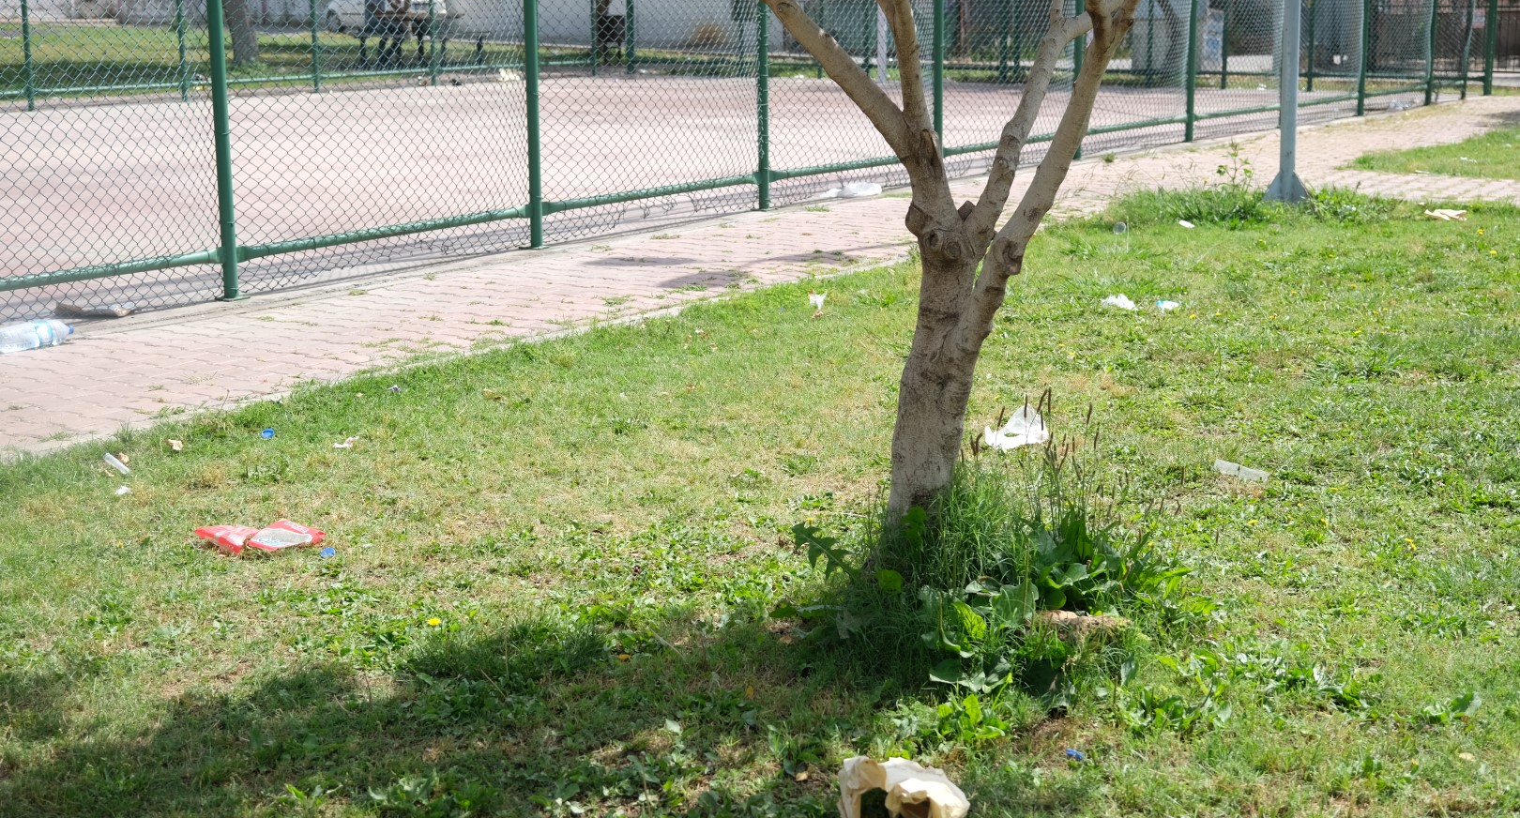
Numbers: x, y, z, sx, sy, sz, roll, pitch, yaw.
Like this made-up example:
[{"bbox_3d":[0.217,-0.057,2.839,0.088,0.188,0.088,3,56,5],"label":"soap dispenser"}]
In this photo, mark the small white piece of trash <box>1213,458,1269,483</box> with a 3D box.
[{"bbox_3d":[1.323,0.170,5.335,0.075,0.030,0.170,-10,15,-39],"label":"small white piece of trash"}]

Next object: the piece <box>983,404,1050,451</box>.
[{"bbox_3d":[0.759,0.060,5.732,0.200,0.085,0.220,1,12,7],"label":"piece"}]

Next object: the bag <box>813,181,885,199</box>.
[{"bbox_3d":[0.565,-1.377,12.235,0.430,0.090,0.220,0,12,0],"label":"bag"}]

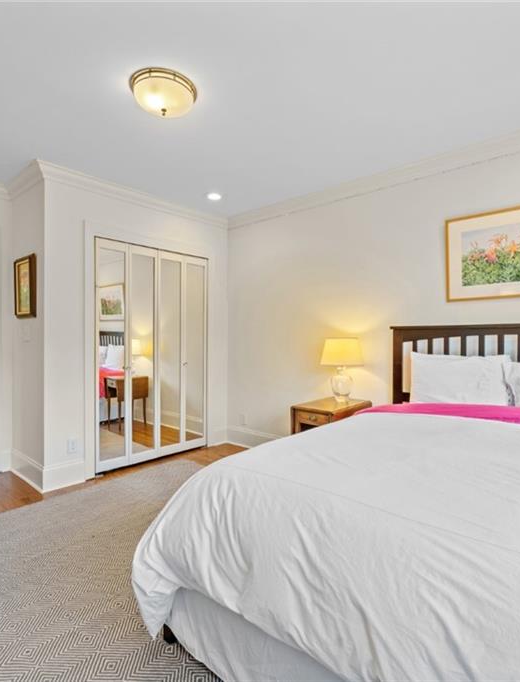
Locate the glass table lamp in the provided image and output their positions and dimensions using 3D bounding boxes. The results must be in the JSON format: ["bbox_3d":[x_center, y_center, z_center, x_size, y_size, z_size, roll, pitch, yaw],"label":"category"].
[{"bbox_3d":[0.638,0.228,3.074,0.320,0.505,0.320,0,0,0],"label":"glass table lamp"}]

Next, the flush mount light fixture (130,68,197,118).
[{"bbox_3d":[-0.494,-1.231,2.048,0.340,0.138,0.340,0,0,0],"label":"flush mount light fixture"}]

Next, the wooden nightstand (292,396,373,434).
[{"bbox_3d":[0.574,0.808,3.026,0.390,0.655,0.600,0,0,42],"label":"wooden nightstand"}]

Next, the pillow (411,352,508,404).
[{"bbox_3d":[1.312,0.305,2.658,0.610,0.420,0.160,0,-14,42],"label":"pillow"}]

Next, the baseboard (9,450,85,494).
[{"bbox_3d":[-1.796,1.041,3.355,0.760,0.194,0.325,0,0,42],"label":"baseboard"}]

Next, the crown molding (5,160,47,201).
[{"bbox_3d":[-1.897,-1.259,3.180,0.860,0.087,0.090,0,0,42],"label":"crown molding"}]

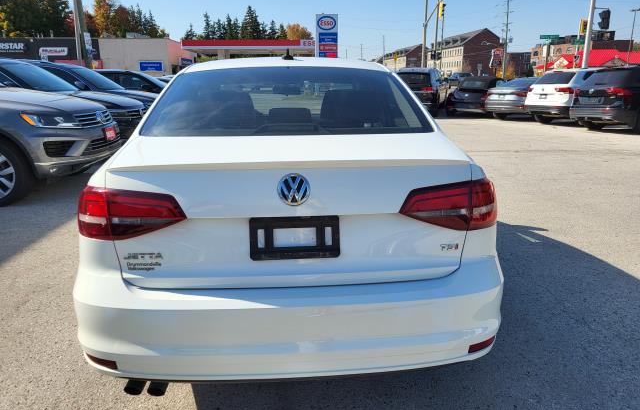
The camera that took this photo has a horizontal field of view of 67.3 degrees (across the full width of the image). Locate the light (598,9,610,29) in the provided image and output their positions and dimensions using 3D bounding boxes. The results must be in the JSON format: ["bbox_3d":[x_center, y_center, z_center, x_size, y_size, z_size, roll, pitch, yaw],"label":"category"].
[{"bbox_3d":[11.977,-7.795,20.201,0.320,0.800,0.350,-5,15,-19],"label":"light"}]

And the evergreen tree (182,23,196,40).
[{"bbox_3d":[-19.908,-23.276,74.515,2.800,9.140,2.800,0,15,0],"label":"evergreen tree"}]

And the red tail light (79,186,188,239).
[{"bbox_3d":[-0.715,0.018,1.844,0.460,0.195,0.260,-1,15,-4],"label":"red tail light"}]

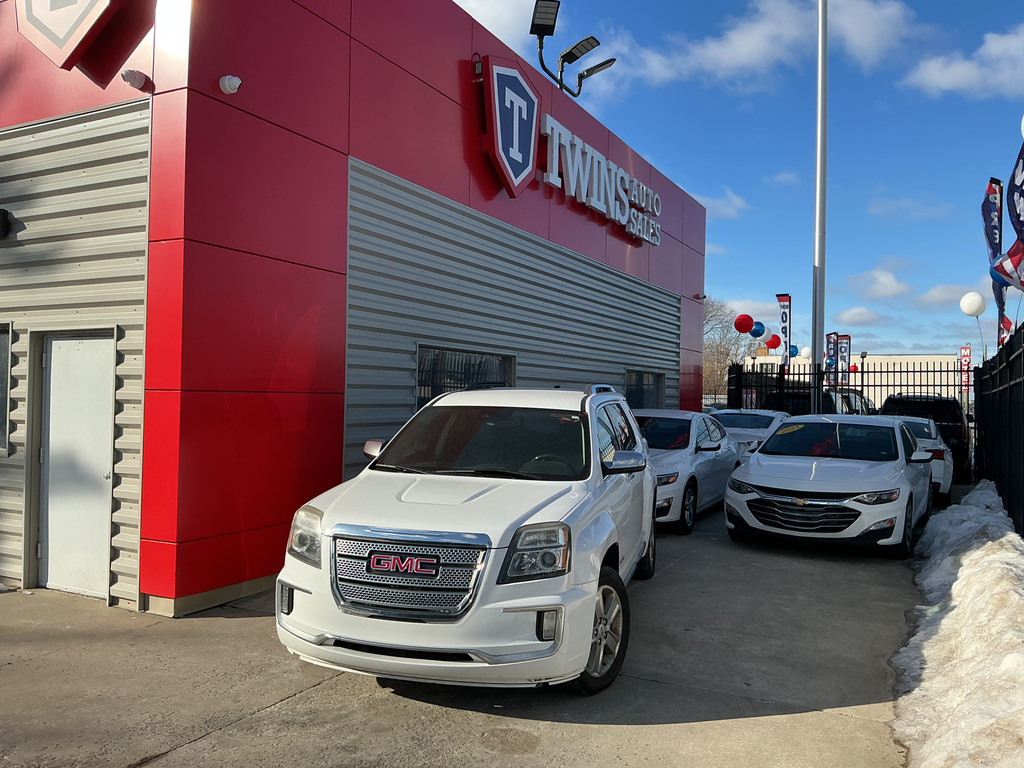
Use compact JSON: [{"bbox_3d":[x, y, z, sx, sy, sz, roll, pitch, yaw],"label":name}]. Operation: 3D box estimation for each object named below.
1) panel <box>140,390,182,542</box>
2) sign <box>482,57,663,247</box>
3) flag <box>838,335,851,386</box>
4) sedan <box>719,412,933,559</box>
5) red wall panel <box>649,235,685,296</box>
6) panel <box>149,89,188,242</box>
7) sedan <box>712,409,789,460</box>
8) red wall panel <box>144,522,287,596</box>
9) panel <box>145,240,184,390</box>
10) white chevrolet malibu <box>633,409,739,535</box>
[{"bbox_3d":[-2.592,0.606,6.384,0.375,1.110,0.050,1,-1,27],"label":"panel"},{"bbox_3d":[1.145,-3.018,12.720,0.200,1.650,6.600,1,-1,27],"label":"sign"},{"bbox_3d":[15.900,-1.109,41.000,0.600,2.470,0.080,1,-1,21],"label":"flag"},{"bbox_3d":[4.201,1.130,10.804,1.860,1.460,4.930,0,-1,30],"label":"sedan"},{"bbox_3d":[2.975,-2.372,16.665,0.060,1.090,2.180,1,-1,27],"label":"red wall panel"},{"bbox_3d":[-2.471,-1.575,6.239,0.360,1.080,0.060,1,-1,27],"label":"panel"},{"bbox_3d":[4.670,1.223,16.600,1.840,1.460,4.850,1,-1,26],"label":"sedan"},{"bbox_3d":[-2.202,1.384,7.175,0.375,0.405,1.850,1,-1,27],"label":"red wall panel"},{"bbox_3d":[-2.490,-0.496,6.220,0.360,1.080,0.060,1,-1,27],"label":"panel"},{"bbox_3d":[2.000,1.095,11.950,1.855,1.460,4.920,1,-1,26],"label":"white chevrolet malibu"}]

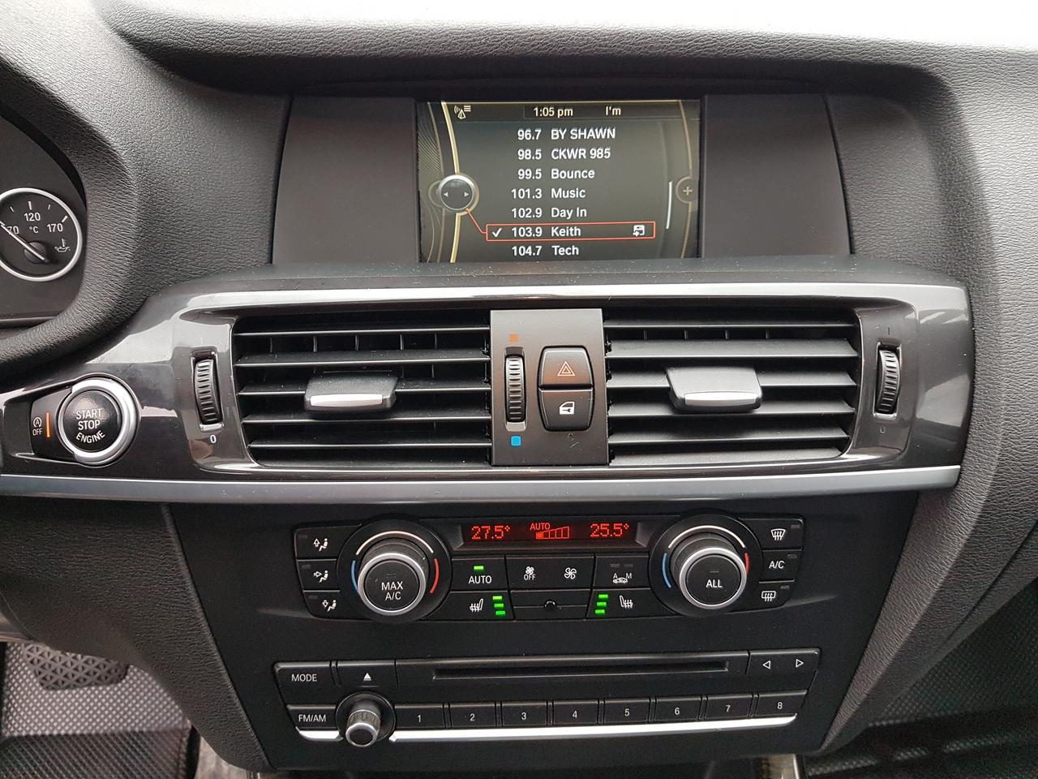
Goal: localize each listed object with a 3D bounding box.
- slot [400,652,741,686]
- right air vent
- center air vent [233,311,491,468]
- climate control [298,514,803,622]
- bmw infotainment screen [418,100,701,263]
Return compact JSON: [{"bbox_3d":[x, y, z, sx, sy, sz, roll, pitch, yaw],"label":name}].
[{"bbox_3d":[0.023,0.123,0.344,0.154,0.013,0.010,-1,15,-2],"label":"slot"},{"bbox_3d":[0.091,-0.001,0.334,0.107,0.065,0.027,-1,-6,-2],"label":"right air vent"},{"bbox_3d":[-0.066,0.000,0.329,0.107,0.065,0.027,-1,-6,-2],"label":"center air vent"},{"bbox_3d":[0.013,0.075,0.329,0.211,0.049,0.022,-1,15,-2],"label":"climate control"},{"bbox_3d":[0.020,-0.106,0.396,0.144,0.082,0.015,-1,3,-2],"label":"bmw infotainment screen"}]

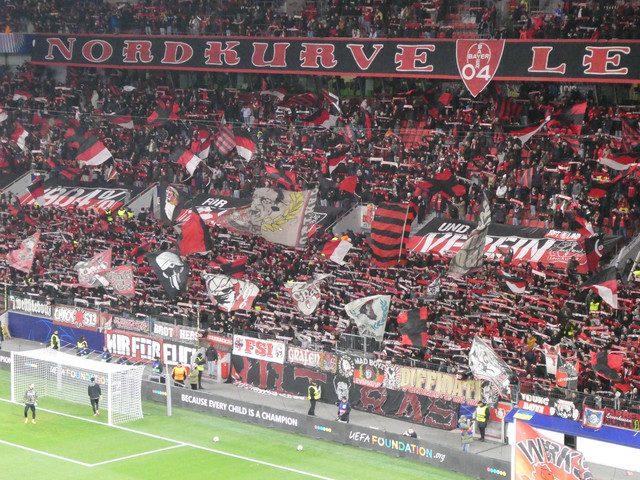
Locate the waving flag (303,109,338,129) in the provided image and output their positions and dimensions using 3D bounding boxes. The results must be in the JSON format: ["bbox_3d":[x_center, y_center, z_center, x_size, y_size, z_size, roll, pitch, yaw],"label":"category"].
[{"bbox_3d":[0.033,-8.037,110.300,2.400,1.350,0.500,2,7,11],"label":"waving flag"}]

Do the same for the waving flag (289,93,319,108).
[{"bbox_3d":[-1.117,-9.446,112.680,2.010,1.073,0.450,1,7,11],"label":"waving flag"}]

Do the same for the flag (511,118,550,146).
[{"bbox_3d":[12.301,-6.370,97.700,2.240,1.500,0.600,4,7,27],"label":"flag"}]

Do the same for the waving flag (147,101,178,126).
[{"bbox_3d":[-10.980,-8.819,116.000,2.231,1.812,0.500,3,7,20],"label":"waving flag"}]

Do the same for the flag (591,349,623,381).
[{"bbox_3d":[12.505,5.434,72.630,1.370,1.383,0.400,2,7,19],"label":"flag"}]

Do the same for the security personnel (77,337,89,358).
[{"bbox_3d":[-13.114,6.224,92.051,0.520,1.760,0.420,6,9,43],"label":"security personnel"}]

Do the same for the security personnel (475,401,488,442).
[{"bbox_3d":[7.328,8.235,75.500,0.580,1.840,0.380,6,8,38],"label":"security personnel"}]

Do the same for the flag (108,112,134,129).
[{"bbox_3d":[-13.957,-8.402,117.000,1.828,1.125,0.400,3,7,20],"label":"flag"}]

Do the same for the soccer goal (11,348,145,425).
[{"bbox_3d":[-11.743,7.007,80.706,7.560,2.560,2.300,6,9,43],"label":"soccer goal"}]

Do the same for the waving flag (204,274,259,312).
[{"bbox_3d":[-4.707,2.845,88.500,2.950,1.980,0.500,2,7,17],"label":"waving flag"}]

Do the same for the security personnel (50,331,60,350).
[{"bbox_3d":[-14.915,5.984,93.892,0.420,1.800,0.520,1,6,4],"label":"security personnel"}]

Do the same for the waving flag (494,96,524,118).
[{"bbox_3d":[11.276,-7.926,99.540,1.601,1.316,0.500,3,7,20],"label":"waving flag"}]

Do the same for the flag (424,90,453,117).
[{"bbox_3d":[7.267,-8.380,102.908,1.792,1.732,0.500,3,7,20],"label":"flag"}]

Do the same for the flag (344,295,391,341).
[{"bbox_3d":[2.341,3.819,82.003,2.249,2.244,0.450,2,7,13],"label":"flag"}]

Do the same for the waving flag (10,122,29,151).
[{"bbox_3d":[-21.942,-7.557,121.500,1.300,2.000,0.450,1,7,10],"label":"waving flag"}]

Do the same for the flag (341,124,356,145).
[{"bbox_3d":[1.794,-6.642,104.768,0.971,1.247,0.400,2,7,12],"label":"flag"}]

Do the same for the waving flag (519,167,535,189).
[{"bbox_3d":[11.355,-3.437,91.500,0.880,1.210,0.400,3,7,20],"label":"waving flag"}]

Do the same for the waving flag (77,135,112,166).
[{"bbox_3d":[-15.517,-6.159,114.500,2.480,2.160,0.500,1,6,7],"label":"waving flag"}]

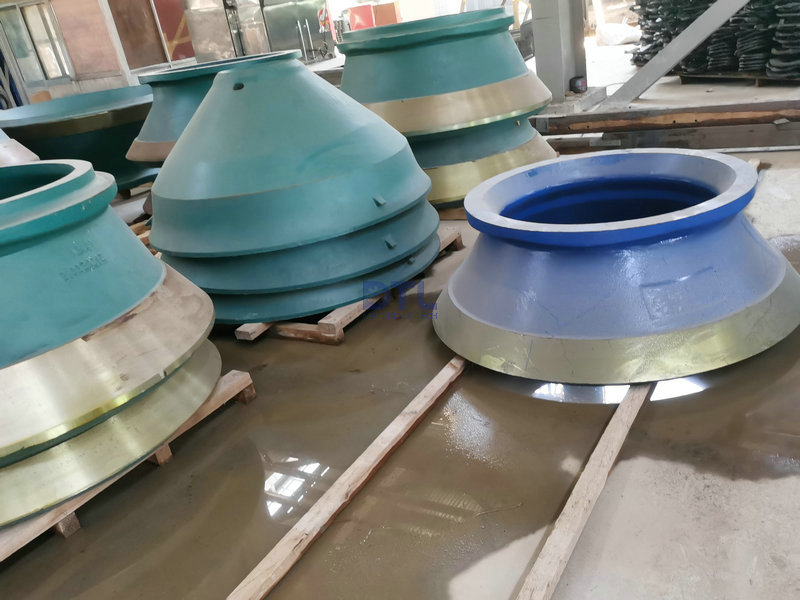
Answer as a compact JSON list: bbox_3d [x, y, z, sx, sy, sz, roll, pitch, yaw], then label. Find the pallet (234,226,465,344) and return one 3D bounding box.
[{"bbox_3d":[-0.567,-0.141,3.733,1.440,0.112,1.398,6,29,34],"label":"pallet"}]

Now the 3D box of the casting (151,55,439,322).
[{"bbox_3d":[-0.680,-0.775,3.576,1.706,1.160,1.706,6,29,34],"label":"casting"}]

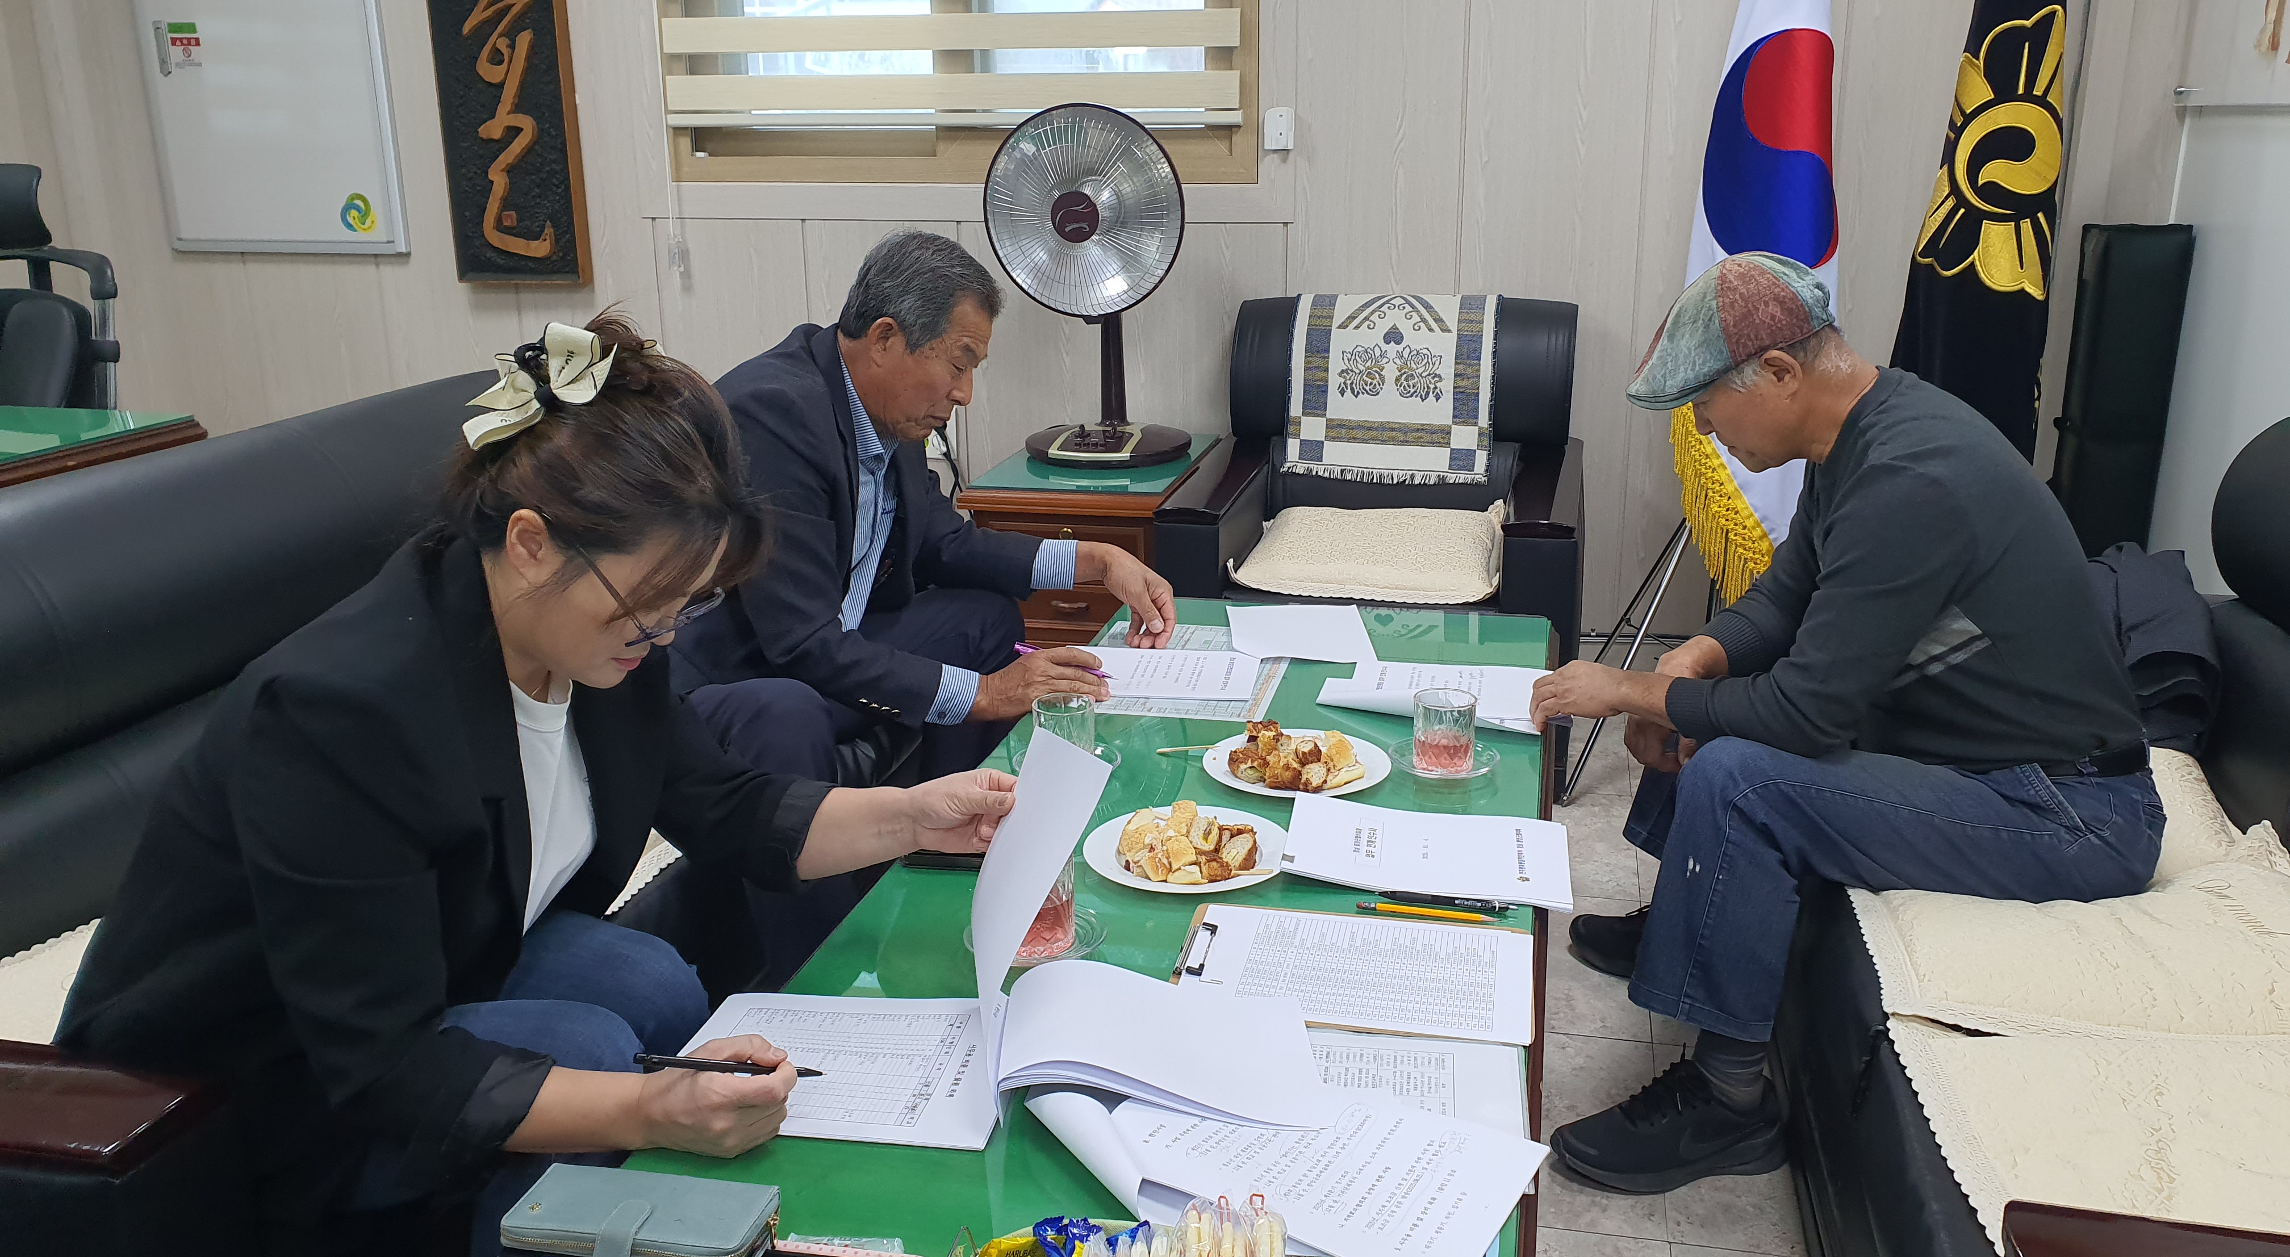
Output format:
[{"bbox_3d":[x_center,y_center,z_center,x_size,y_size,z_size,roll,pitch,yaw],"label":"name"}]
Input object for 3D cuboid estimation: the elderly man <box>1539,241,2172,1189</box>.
[{"bbox_3d":[0.828,0.082,2.094,0.690,1.060,0.600,3,17,13],"label":"elderly man"}]

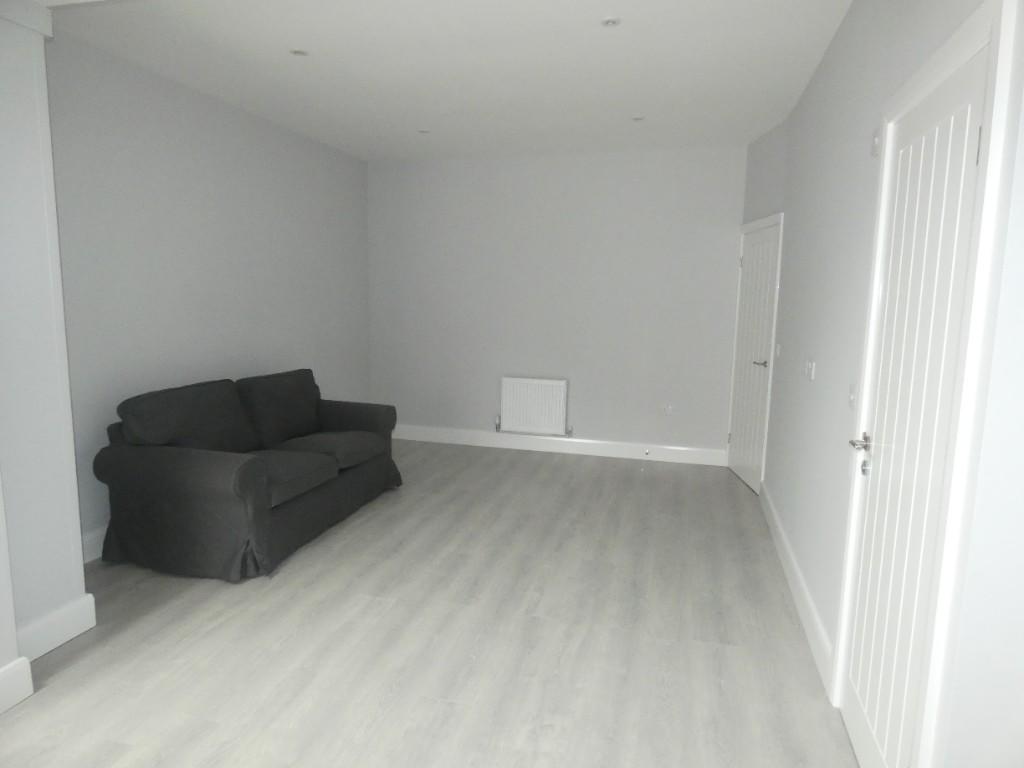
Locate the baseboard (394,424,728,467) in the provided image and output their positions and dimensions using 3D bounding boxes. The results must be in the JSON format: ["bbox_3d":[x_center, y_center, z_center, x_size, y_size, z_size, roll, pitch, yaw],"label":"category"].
[{"bbox_3d":[0.210,0.561,5.662,3.470,0.155,0.022,3,8,15],"label":"baseboard"}]

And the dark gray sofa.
[{"bbox_3d":[-1.522,0.432,3.807,0.940,0.880,1.760,3,8,15],"label":"dark gray sofa"}]

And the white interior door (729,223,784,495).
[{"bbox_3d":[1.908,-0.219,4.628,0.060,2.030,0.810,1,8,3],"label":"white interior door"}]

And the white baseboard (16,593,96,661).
[{"bbox_3d":[-1.857,0.996,2.380,0.020,0.150,0.380,3,8,15],"label":"white baseboard"}]

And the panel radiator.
[{"bbox_3d":[0.204,0.211,5.576,0.630,0.520,0.090,3,8,15],"label":"panel radiator"}]

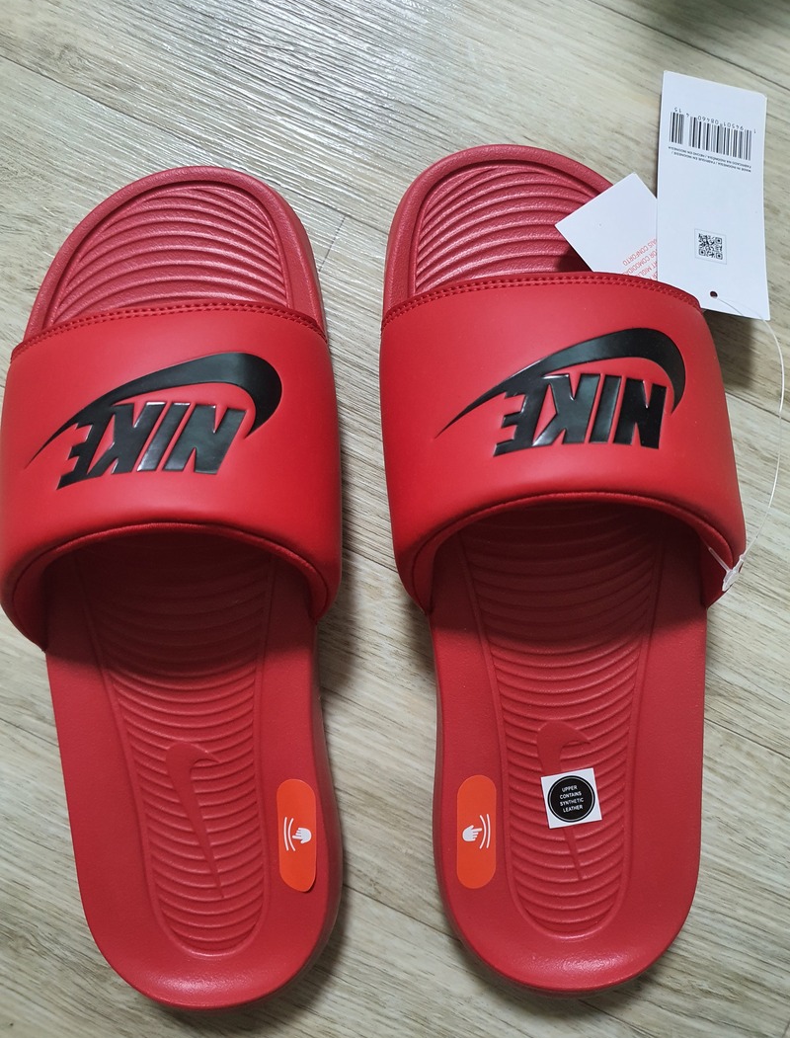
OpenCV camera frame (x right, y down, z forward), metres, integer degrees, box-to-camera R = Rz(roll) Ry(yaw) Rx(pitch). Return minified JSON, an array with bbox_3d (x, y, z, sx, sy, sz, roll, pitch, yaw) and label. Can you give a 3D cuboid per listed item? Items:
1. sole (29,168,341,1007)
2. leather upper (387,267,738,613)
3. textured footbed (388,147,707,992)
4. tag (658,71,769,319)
[{"bbox_3d":[-0.073,0.025,0.295,0.108,0.031,0.303,-4,89,1],"label":"sole"},{"bbox_3d":[0.057,-0.022,0.263,0.121,0.066,0.114,-3,89,1],"label":"leather upper"},{"bbox_3d":[0.056,0.016,0.293,0.108,0.029,0.302,-3,89,1],"label":"textured footbed"},{"bbox_3d":[0.120,-0.122,0.295,0.044,0.002,0.096,7,77,-8],"label":"tag"}]

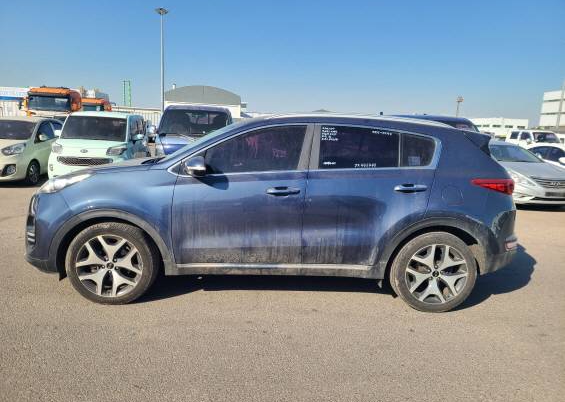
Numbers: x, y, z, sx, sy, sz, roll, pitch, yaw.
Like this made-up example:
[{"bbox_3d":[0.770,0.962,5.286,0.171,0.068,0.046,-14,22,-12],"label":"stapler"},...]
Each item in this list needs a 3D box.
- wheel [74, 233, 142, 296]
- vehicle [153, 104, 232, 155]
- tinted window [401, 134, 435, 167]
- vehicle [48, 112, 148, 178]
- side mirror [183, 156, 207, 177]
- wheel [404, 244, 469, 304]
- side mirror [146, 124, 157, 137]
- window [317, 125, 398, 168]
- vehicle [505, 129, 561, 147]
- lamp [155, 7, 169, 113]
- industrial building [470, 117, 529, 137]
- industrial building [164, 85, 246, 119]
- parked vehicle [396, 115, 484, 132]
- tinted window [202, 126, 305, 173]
[{"bbox_3d":[-1.385,0.513,3.467,0.515,0.515,0.190,2,9,-3],"label":"wheel"},{"bbox_3d":[-2.081,-1.524,11.513,1.750,1.950,5.060,2,9,-4],"label":"vehicle"},{"bbox_3d":[1.140,-0.420,3.576,0.310,0.290,0.060,2,-5,-3],"label":"tinted window"},{"bbox_3d":[-4.299,-1.302,10.298,1.600,1.700,3.600,1,10,-10],"label":"vehicle"},{"bbox_3d":[-0.685,-0.268,3.278,0.170,0.165,0.240,2,9,-3],"label":"side mirror"},{"bbox_3d":[1.281,0.600,3.590,0.515,0.515,0.190,2,9,-3],"label":"wheel"},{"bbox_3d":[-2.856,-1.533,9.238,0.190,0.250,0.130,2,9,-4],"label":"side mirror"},{"bbox_3d":[0.632,-0.426,3.468,0.665,0.368,0.070,2,-5,-4],"label":"window"},{"bbox_3d":[12.031,-2.341,20.498,1.780,1.920,4.800,2,9,-2],"label":"vehicle"},{"bbox_3d":[-10.590,-10.987,37.270,1.200,11.300,1.200,3,9,0],"label":"lamp"},{"bbox_3d":[61.770,-21.172,130.803,20.000,7.550,16.000,3,9,2],"label":"industrial building"},{"bbox_3d":[-16.840,-18.523,90.491,14.300,9.400,17.000,1,9,-10],"label":"industrial building"},{"bbox_3d":[3.369,-1.222,11.453,1.820,1.950,5.000,1,9,-6],"label":"parked vehicle"},{"bbox_3d":[-0.213,-0.419,3.485,0.830,0.430,0.070,2,-5,-3],"label":"tinted window"}]

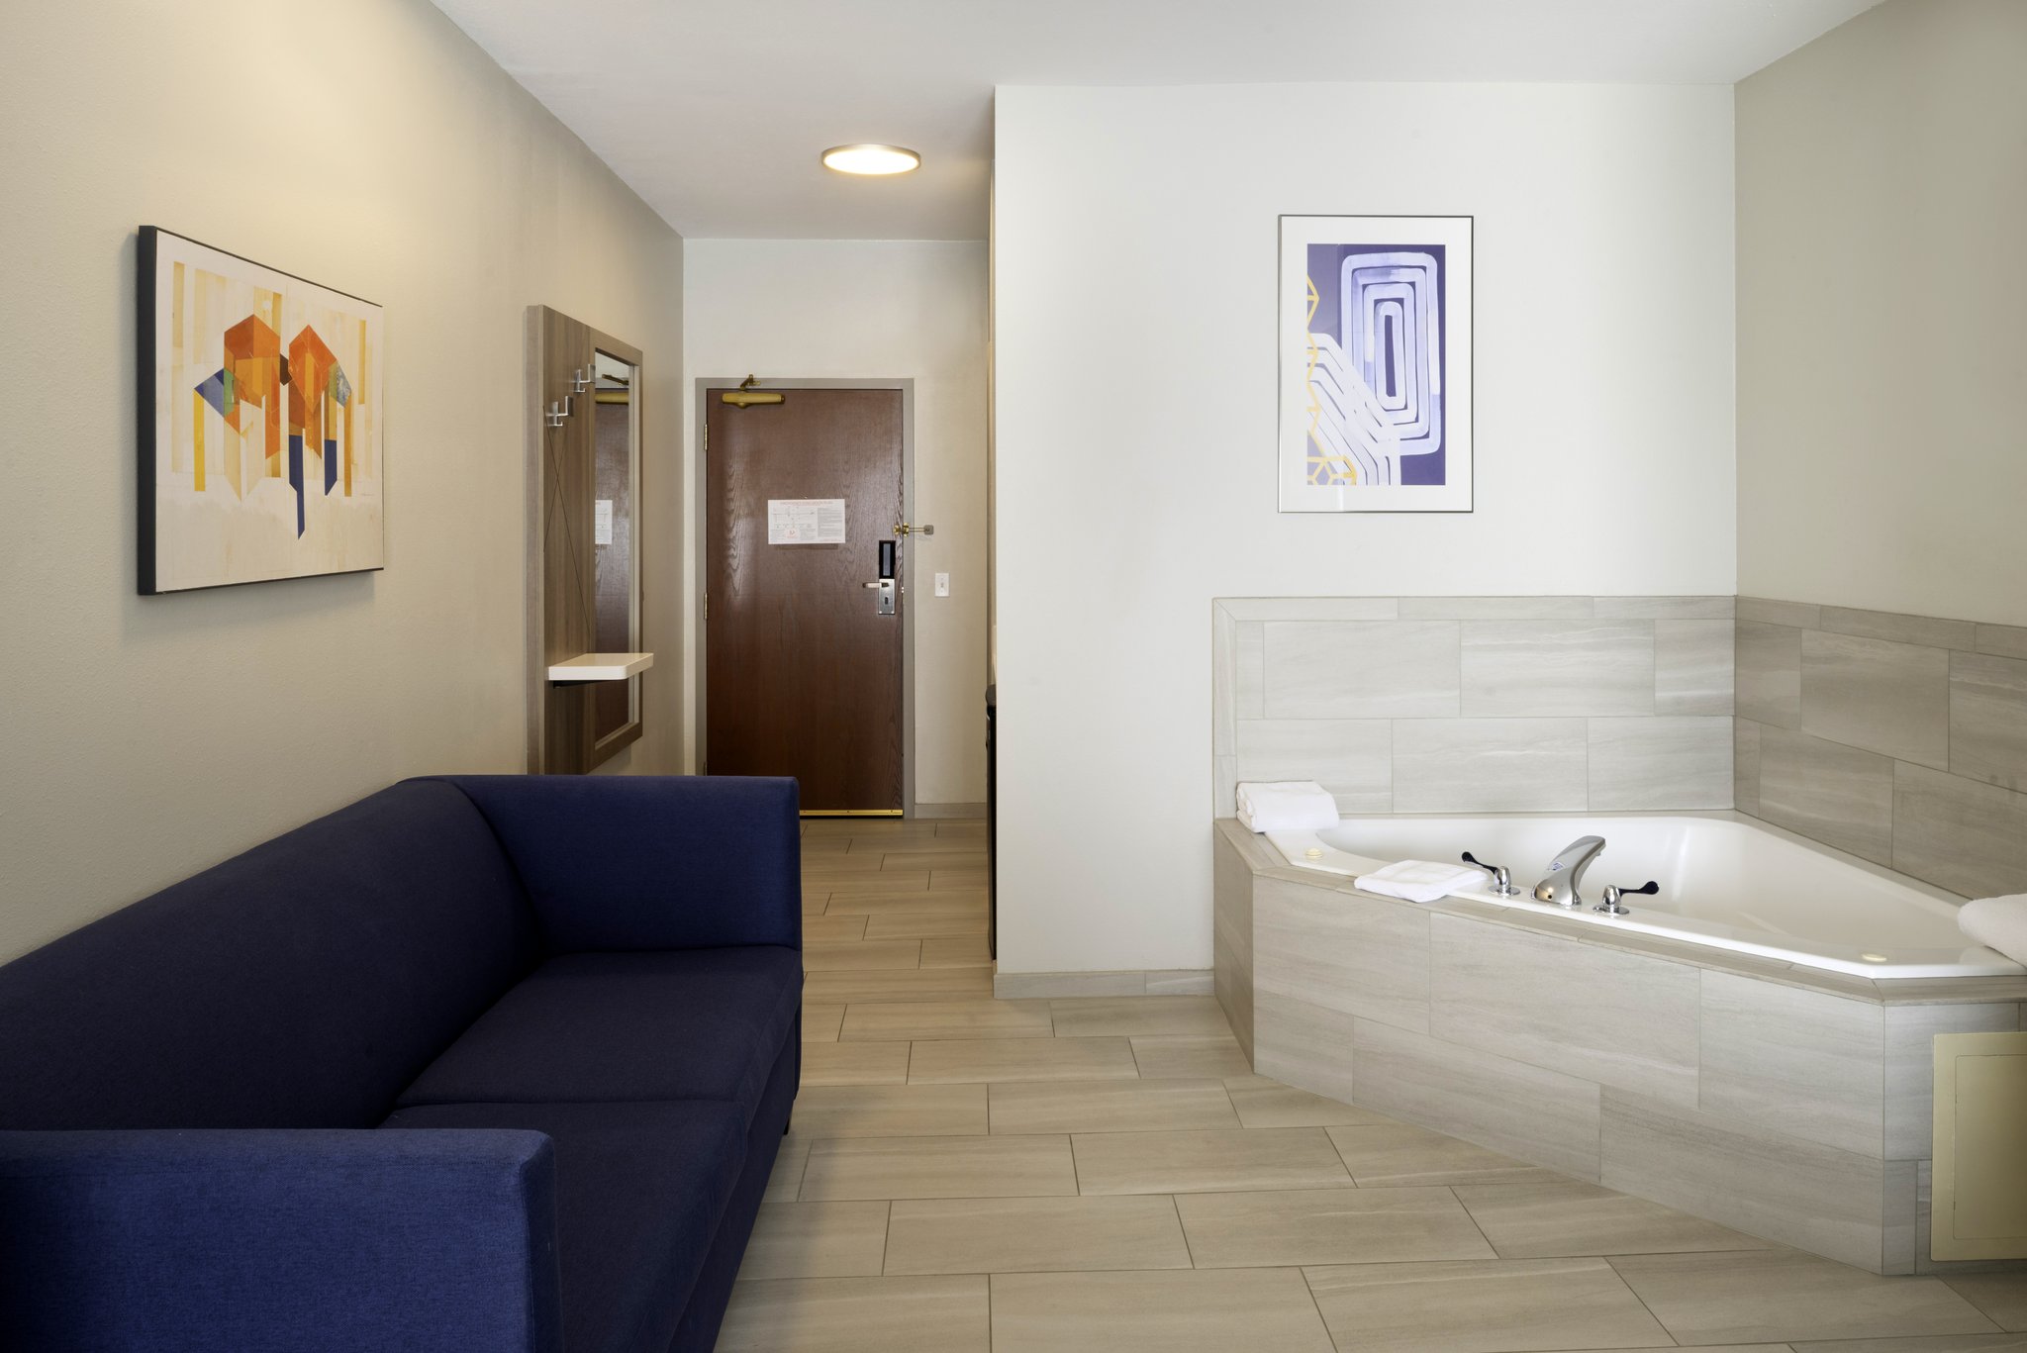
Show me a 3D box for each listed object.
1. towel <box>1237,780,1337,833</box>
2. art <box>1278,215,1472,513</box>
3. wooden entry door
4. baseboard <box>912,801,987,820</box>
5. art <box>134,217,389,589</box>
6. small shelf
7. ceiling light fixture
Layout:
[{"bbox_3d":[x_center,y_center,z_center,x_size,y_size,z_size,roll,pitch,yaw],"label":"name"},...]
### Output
[{"bbox_3d":[0.798,0.383,3.950,0.240,0.108,0.250,0,4,-2],"label":"towel"},{"bbox_3d":[1.094,-0.939,4.070,0.588,0.898,0.030,0,2,-2],"label":"art"},{"bbox_3d":[-0.986,-0.349,6.400,0.935,2.035,0.050,0,2,-2],"label":"wooden entry door"},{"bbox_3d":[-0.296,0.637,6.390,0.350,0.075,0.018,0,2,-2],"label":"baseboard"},{"bbox_3d":[-1.421,-0.483,2.620,0.032,0.592,0.850,0,4,-2],"label":"art"},{"bbox_3d":[-1.317,-0.033,4.360,0.237,0.042,0.400,0,5,-2],"label":"small shelf"},{"bbox_3d":[-0.514,-1.866,4.890,0.360,0.030,0.360,0,5,-2],"label":"ceiling light fixture"}]

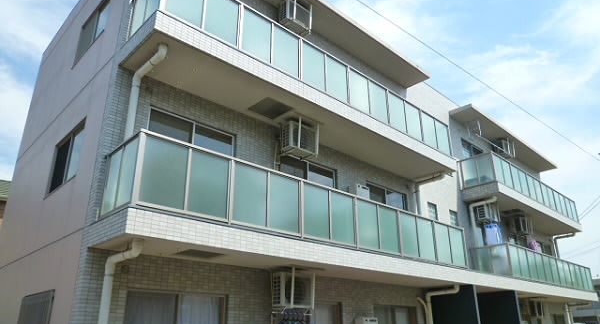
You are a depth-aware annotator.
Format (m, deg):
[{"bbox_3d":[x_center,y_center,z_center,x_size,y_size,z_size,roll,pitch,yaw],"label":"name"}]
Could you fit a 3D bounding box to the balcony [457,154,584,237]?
[{"bbox_3d":[8.710,1.517,16.476,8.492,1.369,1.180,19,-28,-40],"label":"balcony"}]

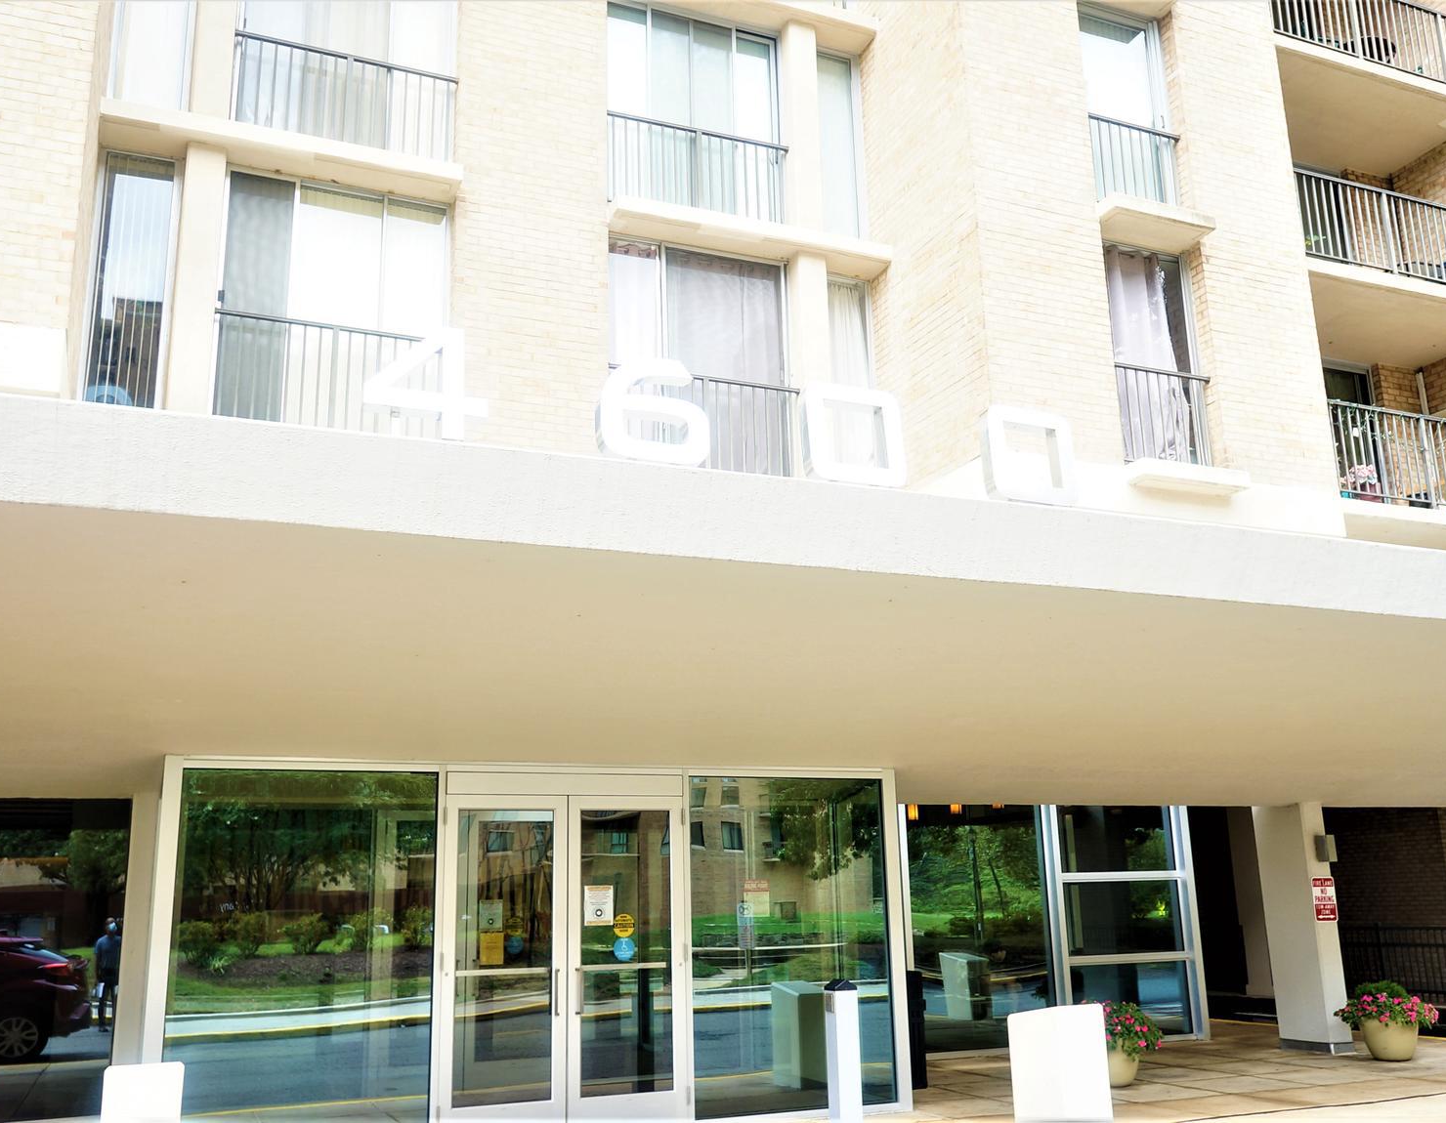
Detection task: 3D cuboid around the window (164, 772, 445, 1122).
[{"bbox_3d":[-2.897,2.750,8.833,1.776,2.594,0.092,4,-15,-22],"label":"window"}]

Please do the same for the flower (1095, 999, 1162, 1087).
[{"bbox_3d":[3.470,4.338,11.486,0.865,0.690,0.865,4,-15,-22],"label":"flower"}]

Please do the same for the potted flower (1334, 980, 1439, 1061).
[{"bbox_3d":[6.539,4.519,12.547,0.938,0.719,0.938,4,-15,-22],"label":"potted flower"}]

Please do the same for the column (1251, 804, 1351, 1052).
[{"bbox_3d":[6.100,3.832,13.398,0.304,2.484,0.684,4,-15,-22],"label":"column"}]

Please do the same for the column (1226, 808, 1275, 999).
[{"bbox_3d":[8.491,5.401,20.353,0.331,2.953,0.681,4,-15,-22],"label":"column"}]

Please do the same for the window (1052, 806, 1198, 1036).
[{"bbox_3d":[4.399,3.965,13.983,1.730,2.530,0.110,4,-15,-22],"label":"window"}]

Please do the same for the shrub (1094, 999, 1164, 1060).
[{"bbox_3d":[3.467,4.204,11.520,0.865,0.414,0.865,4,-15,-22],"label":"shrub"}]

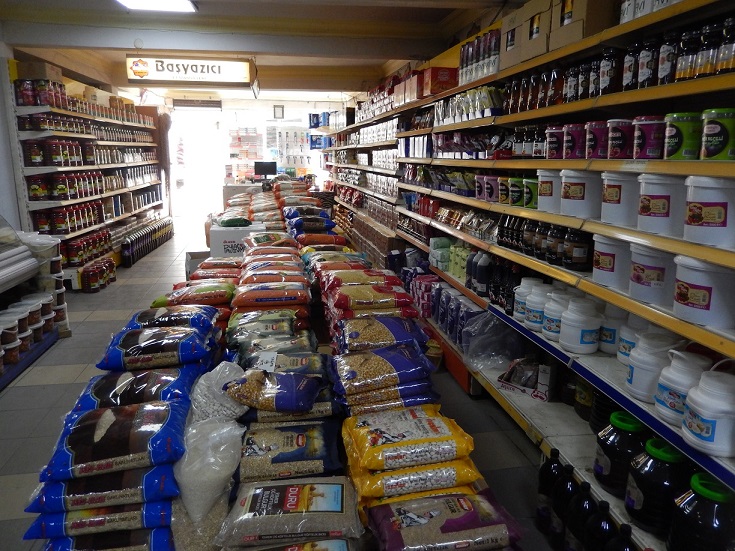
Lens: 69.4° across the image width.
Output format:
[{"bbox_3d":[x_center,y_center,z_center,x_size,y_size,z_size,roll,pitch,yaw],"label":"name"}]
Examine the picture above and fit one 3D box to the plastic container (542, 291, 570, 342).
[{"bbox_3d":[0.919,0.190,2.502,0.172,0.205,0.172,-9,16,-38],"label":"plastic container"}]

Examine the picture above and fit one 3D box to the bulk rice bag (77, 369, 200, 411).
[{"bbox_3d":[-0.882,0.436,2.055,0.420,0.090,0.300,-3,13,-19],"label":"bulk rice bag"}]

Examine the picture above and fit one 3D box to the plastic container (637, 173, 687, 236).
[{"bbox_3d":[1.042,-0.254,1.858,0.170,0.203,0.170,-8,15,-33],"label":"plastic container"}]

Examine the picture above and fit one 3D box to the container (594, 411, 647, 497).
[{"bbox_3d":[0.975,0.666,2.015,0.188,0.268,0.188,-10,16,-38],"label":"container"}]

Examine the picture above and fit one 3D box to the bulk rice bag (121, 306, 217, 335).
[{"bbox_3d":[-1.010,0.249,2.769,0.450,0.100,0.300,-3,13,-15],"label":"bulk rice bag"}]

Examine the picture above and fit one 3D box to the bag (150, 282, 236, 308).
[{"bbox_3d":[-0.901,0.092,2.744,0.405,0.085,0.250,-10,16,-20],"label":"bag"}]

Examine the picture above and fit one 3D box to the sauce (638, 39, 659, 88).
[{"bbox_3d":[0.943,-0.710,1.806,0.068,0.176,0.068,-1,13,-10],"label":"sauce"}]

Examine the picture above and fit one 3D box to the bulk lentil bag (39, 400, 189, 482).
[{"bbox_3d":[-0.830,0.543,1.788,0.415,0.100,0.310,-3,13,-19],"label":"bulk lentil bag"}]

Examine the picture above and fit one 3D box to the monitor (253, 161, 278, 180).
[{"bbox_3d":[-1.947,-2.003,10.200,0.420,0.370,0.180,-2,13,-9],"label":"monitor"}]

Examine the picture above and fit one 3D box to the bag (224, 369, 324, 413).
[{"bbox_3d":[-0.413,0.511,2.379,0.420,0.100,0.270,-2,13,-9],"label":"bag"}]

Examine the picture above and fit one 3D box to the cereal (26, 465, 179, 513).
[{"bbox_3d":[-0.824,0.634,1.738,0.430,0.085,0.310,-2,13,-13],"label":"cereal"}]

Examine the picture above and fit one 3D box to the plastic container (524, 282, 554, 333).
[{"bbox_3d":[0.889,0.159,2.713,0.158,0.215,0.158,-10,16,-38],"label":"plastic container"}]

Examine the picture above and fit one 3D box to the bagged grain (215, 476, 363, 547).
[{"bbox_3d":[-0.248,0.735,1.673,0.420,0.085,0.270,-2,13,-9],"label":"bagged grain"}]

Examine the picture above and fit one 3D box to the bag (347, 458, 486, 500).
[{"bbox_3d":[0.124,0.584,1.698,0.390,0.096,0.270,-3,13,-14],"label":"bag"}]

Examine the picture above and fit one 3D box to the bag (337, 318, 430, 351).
[{"bbox_3d":[0.038,0.239,2.291,0.390,0.095,0.275,-3,13,-13],"label":"bag"}]

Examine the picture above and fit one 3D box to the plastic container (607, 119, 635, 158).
[{"bbox_3d":[1.091,-0.580,2.266,0.116,0.166,0.116,-12,17,-42],"label":"plastic container"}]

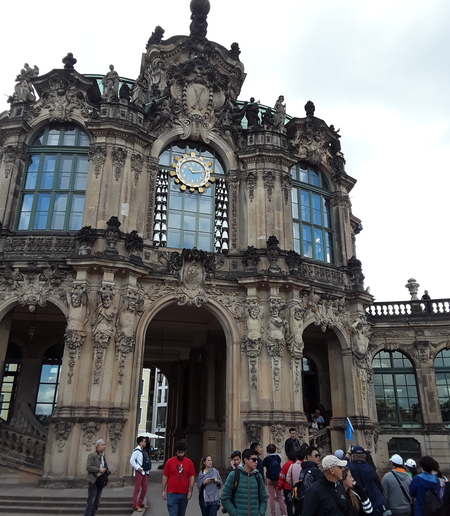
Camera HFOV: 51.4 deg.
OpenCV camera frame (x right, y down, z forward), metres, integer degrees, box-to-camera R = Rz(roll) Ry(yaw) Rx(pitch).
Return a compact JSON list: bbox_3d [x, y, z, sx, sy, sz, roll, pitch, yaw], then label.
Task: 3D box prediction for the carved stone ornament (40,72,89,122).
[{"bbox_3d":[-7.899,-7.898,22.962,2.271,2.867,0.600,0,-22,2],"label":"carved stone ornament"}]

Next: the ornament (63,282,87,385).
[{"bbox_3d":[-5.696,2.847,18.040,0.820,4.000,0.700,1,-22,-2],"label":"ornament"}]

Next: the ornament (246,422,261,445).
[{"bbox_3d":[1.136,7.039,18.620,0.580,1.000,0.350,1,-21,0],"label":"ornament"}]

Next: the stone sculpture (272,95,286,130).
[{"bbox_3d":[2.791,-7.318,23.770,0.660,2.120,0.580,9,-24,-20],"label":"stone sculpture"}]

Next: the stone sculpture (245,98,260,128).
[{"bbox_3d":[1.386,-7.289,23.611,0.680,1.880,0.550,4,-23,-9],"label":"stone sculpture"}]

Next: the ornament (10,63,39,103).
[{"bbox_3d":[-9.525,-8.271,22.206,1.150,2.094,0.784,-1,-22,3],"label":"ornament"}]

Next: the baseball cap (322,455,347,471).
[{"bbox_3d":[1.270,2.372,5.420,0.270,0.150,0.175,4,-23,-9],"label":"baseball cap"}]

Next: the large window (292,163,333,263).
[{"bbox_3d":[4.277,-2.398,23.308,2.650,5.400,0.250,12,-25,-25],"label":"large window"}]

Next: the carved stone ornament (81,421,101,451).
[{"bbox_3d":[-4.522,5.963,15.736,0.680,0.942,0.206,7,-23,-17],"label":"carved stone ornament"}]

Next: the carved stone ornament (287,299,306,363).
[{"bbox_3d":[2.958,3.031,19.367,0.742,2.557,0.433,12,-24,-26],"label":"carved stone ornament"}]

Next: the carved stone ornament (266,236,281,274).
[{"bbox_3d":[2.082,-0.164,19.989,0.618,1.751,0.618,4,-22,-7],"label":"carved stone ornament"}]

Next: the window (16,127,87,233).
[{"bbox_3d":[-7.200,-3.562,19.948,2.801,5.264,0.313,1,-22,0],"label":"window"}]

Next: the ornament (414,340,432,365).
[{"bbox_3d":[11.352,5.374,26.627,0.888,1.324,0.450,-2,-22,7],"label":"ornament"}]

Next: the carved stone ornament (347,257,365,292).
[{"bbox_3d":[6.090,0.722,21.997,0.680,1.650,0.680,13,-25,-28],"label":"carved stone ornament"}]

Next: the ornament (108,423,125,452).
[{"bbox_3d":[-3.794,6.252,16.289,0.608,0.978,0.258,20,-29,-39],"label":"ornament"}]

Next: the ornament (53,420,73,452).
[{"bbox_3d":[-5.469,5.994,15.753,0.640,1.020,0.200,1,-22,0],"label":"ornament"}]

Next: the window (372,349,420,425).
[{"bbox_3d":[8.206,6.211,22.531,2.009,3.451,0.309,-3,-23,9],"label":"window"}]

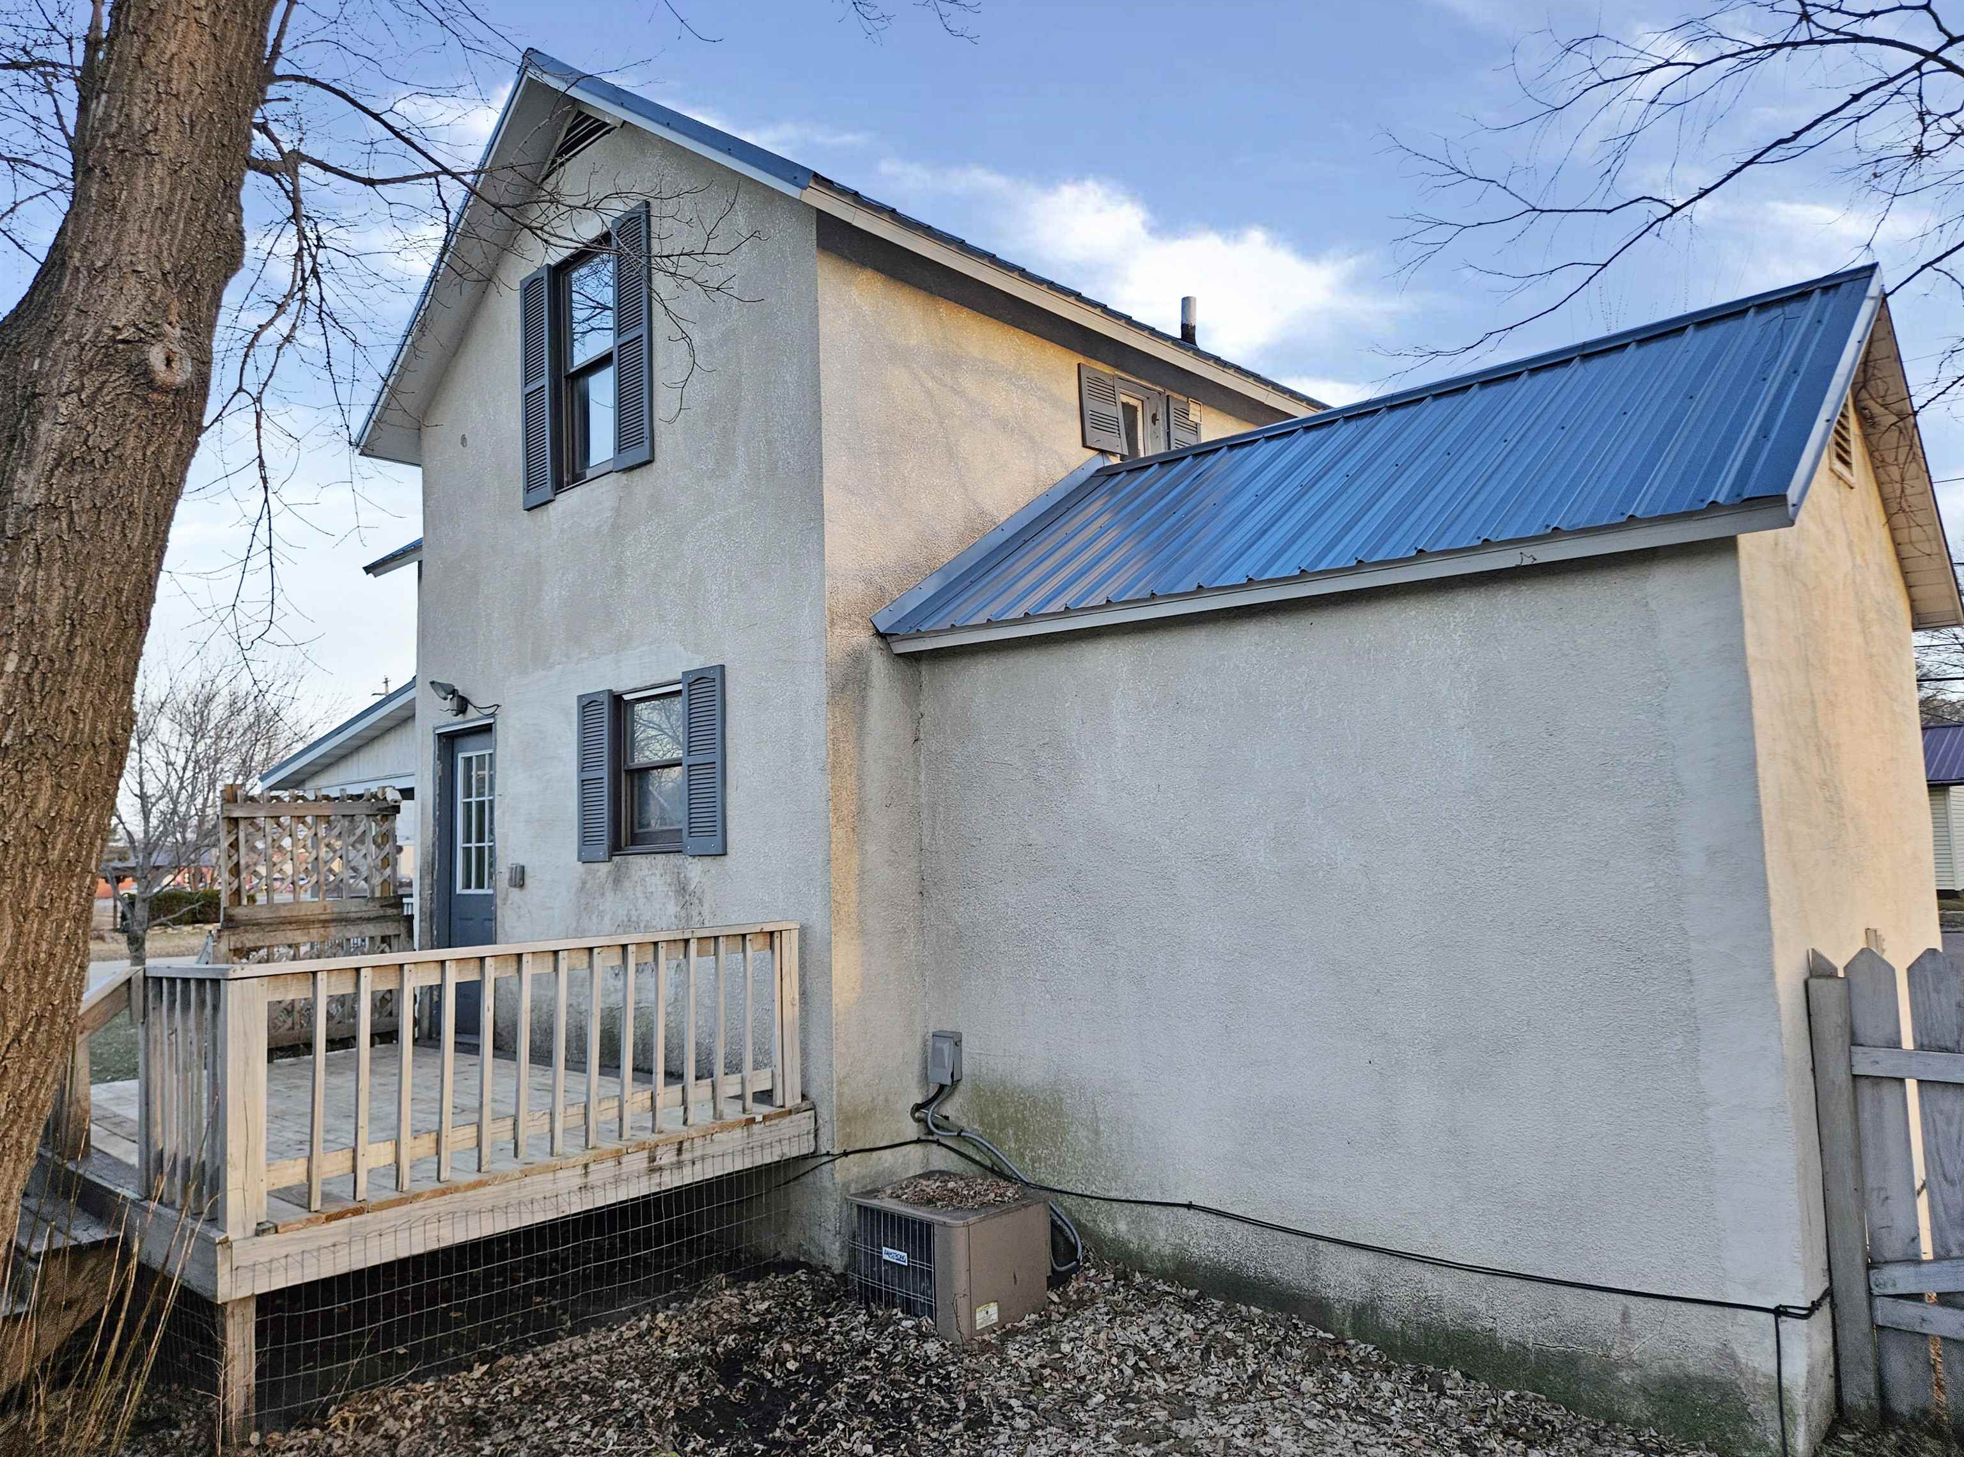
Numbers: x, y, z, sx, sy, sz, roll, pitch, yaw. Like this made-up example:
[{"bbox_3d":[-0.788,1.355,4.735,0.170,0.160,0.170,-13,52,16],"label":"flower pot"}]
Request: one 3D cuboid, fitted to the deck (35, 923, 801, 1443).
[{"bbox_3d":[-3.136,1.803,6.601,4.000,1.560,2.600,-6,-7,42],"label":"deck"}]

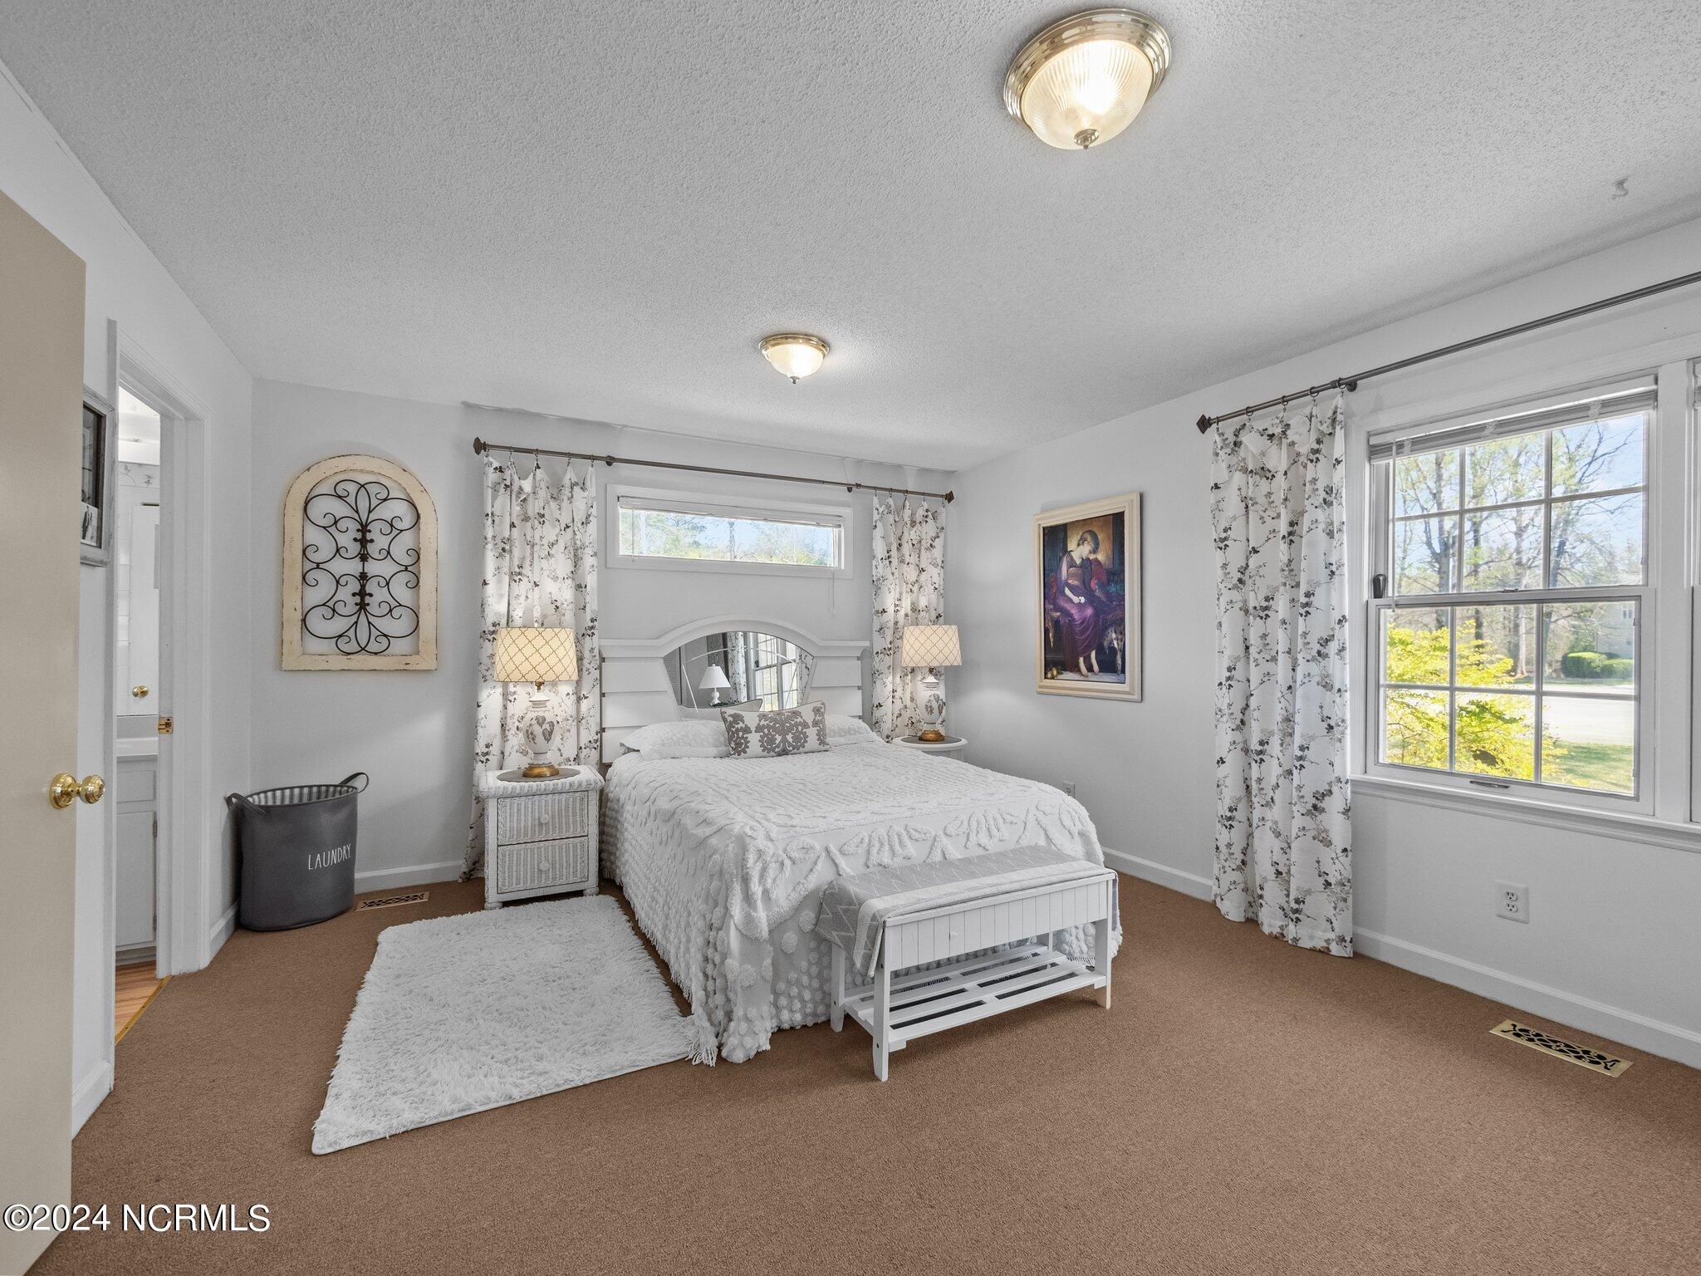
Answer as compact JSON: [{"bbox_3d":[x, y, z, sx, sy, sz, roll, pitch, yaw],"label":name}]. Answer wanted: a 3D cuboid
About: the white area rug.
[{"bbox_3d":[-1.218,1.224,2.506,0.940,0.040,1.440,0,0,-28],"label":"white area rug"}]

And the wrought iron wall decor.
[{"bbox_3d":[-2.371,-0.367,3.346,0.620,1.050,0.040,0,0,-26],"label":"wrought iron wall decor"}]

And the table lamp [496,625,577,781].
[{"bbox_3d":[-1.534,0.303,3.396,0.385,0.745,0.385,0,0,-26],"label":"table lamp"}]

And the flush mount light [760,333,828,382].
[{"bbox_3d":[-0.226,-1.123,2.834,0.292,0.146,0.292,0,0,0],"label":"flush mount light"}]

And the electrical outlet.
[{"bbox_3d":[2.207,0.879,2.295,0.013,0.117,0.078,0,0,-29],"label":"electrical outlet"}]

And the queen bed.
[{"bbox_3d":[-0.147,0.935,3.158,1.640,0.610,1.940,0,0,-27],"label":"queen bed"}]

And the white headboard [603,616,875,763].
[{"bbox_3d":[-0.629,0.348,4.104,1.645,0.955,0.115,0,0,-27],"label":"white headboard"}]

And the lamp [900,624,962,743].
[{"bbox_3d":[0.523,0.277,4.401,0.385,0.745,0.385,0,0,0],"label":"lamp"}]

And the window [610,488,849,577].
[{"bbox_3d":[-0.673,-0.625,4.199,1.510,0.455,0.090,0,0,-27],"label":"window"}]

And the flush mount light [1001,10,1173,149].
[{"bbox_3d":[0.504,-1.125,1.476,0.340,0.150,0.340,0,0,0],"label":"flush mount light"}]

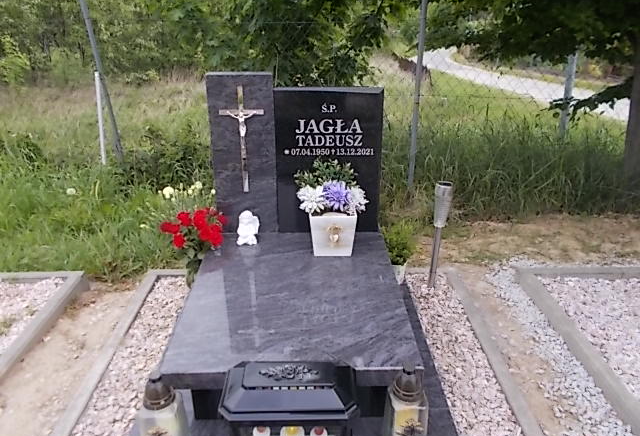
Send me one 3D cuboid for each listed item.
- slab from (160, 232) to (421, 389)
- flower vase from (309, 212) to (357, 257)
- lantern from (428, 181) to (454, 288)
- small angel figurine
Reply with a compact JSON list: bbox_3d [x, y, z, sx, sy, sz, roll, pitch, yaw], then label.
[{"bbox_3d":[-0.091,0.272,1.868,0.780,0.064,0.991,0,24,-1],"label":"slab"},{"bbox_3d":[0.056,0.043,2.067,0.191,0.189,0.185,0,24,-1],"label":"flower vase"},{"bbox_3d":[0.556,0.098,2.264,0.079,0.546,0.079,0,24,-1],"label":"lantern"},{"bbox_3d":[-0.317,0.036,2.123,0.099,0.153,0.075,0,24,-1],"label":"small angel figurine"}]

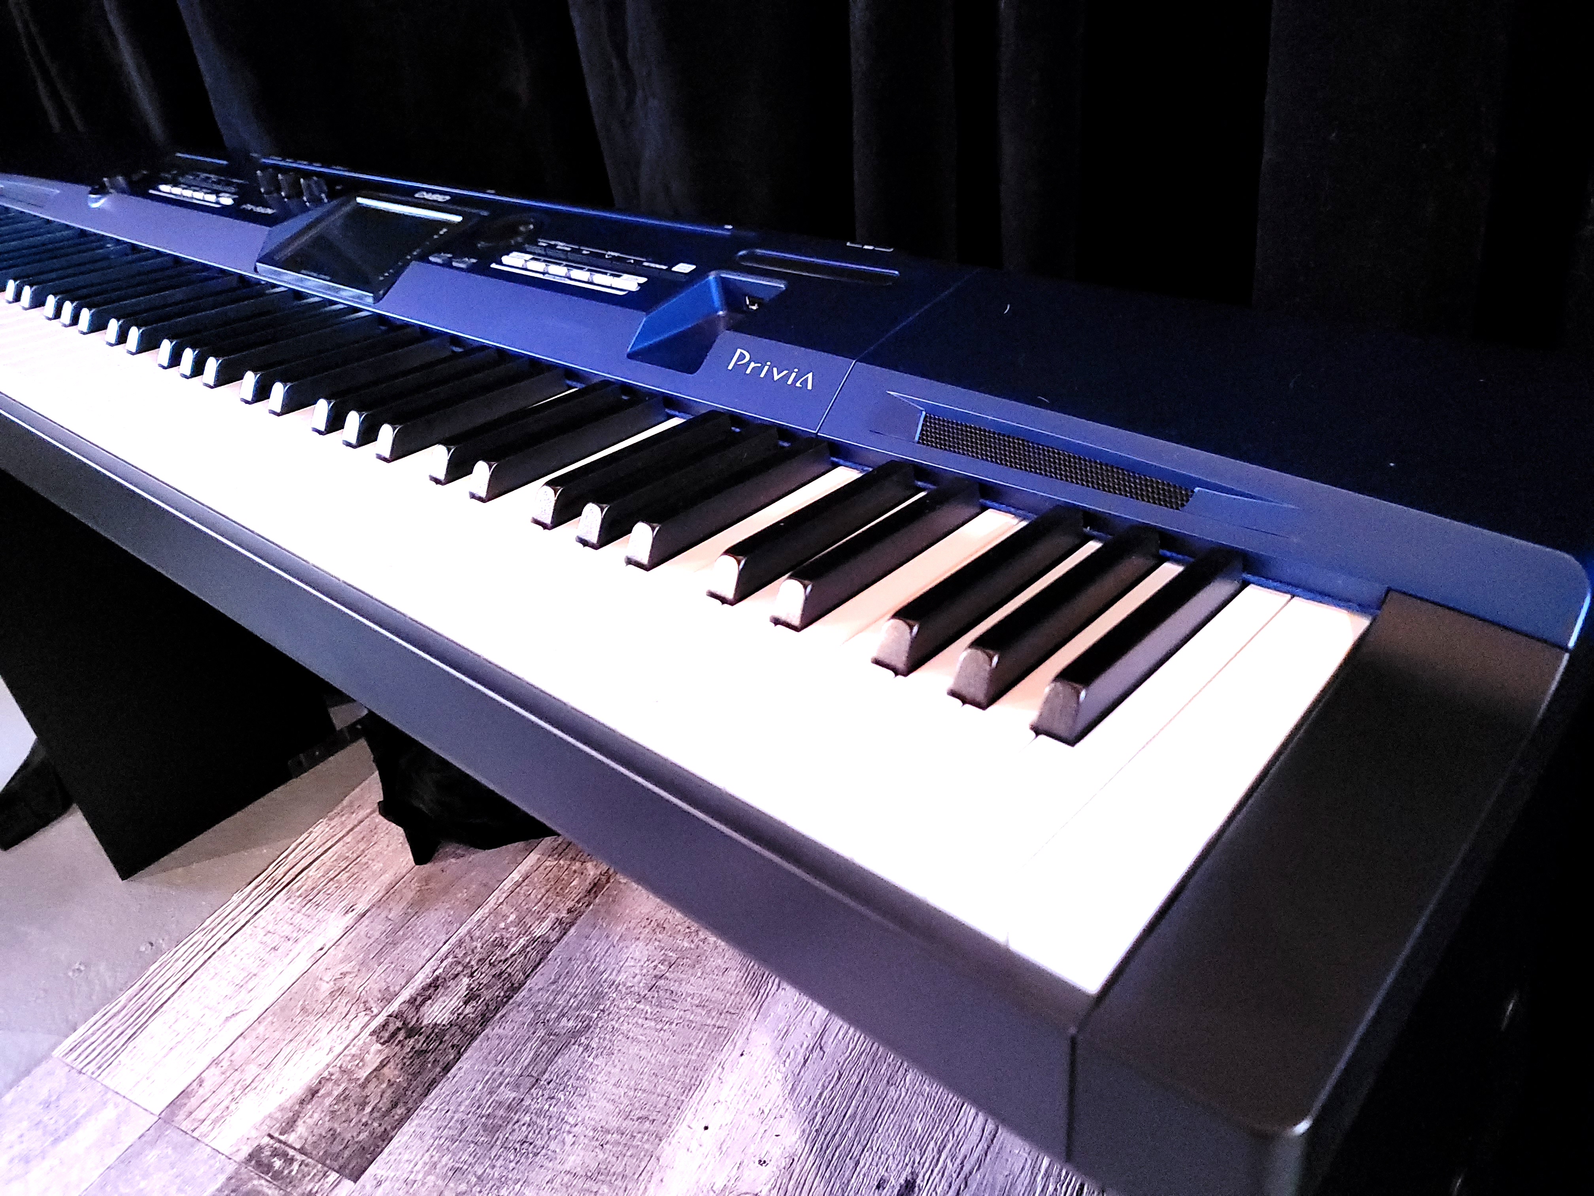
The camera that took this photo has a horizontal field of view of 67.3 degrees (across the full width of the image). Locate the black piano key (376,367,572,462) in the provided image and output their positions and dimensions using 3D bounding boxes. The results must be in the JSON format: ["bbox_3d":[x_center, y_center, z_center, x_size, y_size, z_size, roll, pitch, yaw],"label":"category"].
[{"bbox_3d":[-0.145,-0.085,0.539,0.011,0.011,0.099,22,39,37],"label":"black piano key"}]

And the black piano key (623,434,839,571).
[{"bbox_3d":[-0.022,-0.037,0.440,0.011,0.011,0.099,22,39,37],"label":"black piano key"}]

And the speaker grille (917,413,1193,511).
[{"bbox_3d":[0.085,-0.047,0.410,0.106,0.005,0.012,22,80,37],"label":"speaker grille"}]

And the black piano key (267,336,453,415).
[{"bbox_3d":[-0.215,-0.113,0.596,0.011,0.011,0.099,22,39,37],"label":"black piano key"}]

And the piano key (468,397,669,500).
[{"bbox_3d":[-0.093,-0.065,0.497,0.011,0.011,0.099,22,39,37],"label":"piano key"}]

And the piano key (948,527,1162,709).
[{"bbox_3d":[0.079,0.003,0.357,0.011,0.011,0.099,22,39,37],"label":"piano key"}]

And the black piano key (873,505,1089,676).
[{"bbox_3d":[0.059,-0.005,0.373,0.011,0.011,0.099,22,39,37],"label":"black piano key"}]

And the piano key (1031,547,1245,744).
[{"bbox_3d":[0.100,0.011,0.340,0.011,0.011,0.099,22,39,37],"label":"piano key"}]

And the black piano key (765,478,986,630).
[{"bbox_3d":[0.029,-0.017,0.398,0.011,0.011,0.099,22,39,37],"label":"black piano key"}]

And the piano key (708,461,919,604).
[{"bbox_3d":[0.008,-0.025,0.415,0.011,0.011,0.099,22,39,37],"label":"piano key"}]

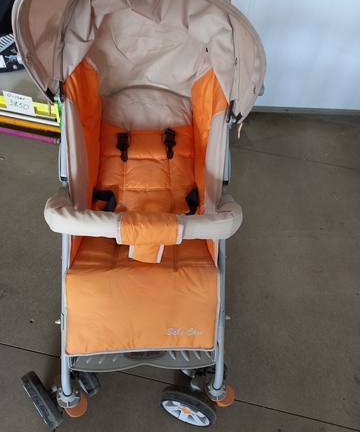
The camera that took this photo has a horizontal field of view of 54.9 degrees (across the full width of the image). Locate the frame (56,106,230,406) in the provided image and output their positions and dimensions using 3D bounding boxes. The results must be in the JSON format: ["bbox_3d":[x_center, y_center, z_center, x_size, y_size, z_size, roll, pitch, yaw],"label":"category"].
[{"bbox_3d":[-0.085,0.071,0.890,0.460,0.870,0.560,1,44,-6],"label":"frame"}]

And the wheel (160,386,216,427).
[{"bbox_3d":[0.024,0.552,1.000,0.167,0.167,0.039,18,45,12],"label":"wheel"}]

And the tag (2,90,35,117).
[{"bbox_3d":[-0.915,-0.641,1.980,0.186,0.110,0.004,16,45,9],"label":"tag"}]

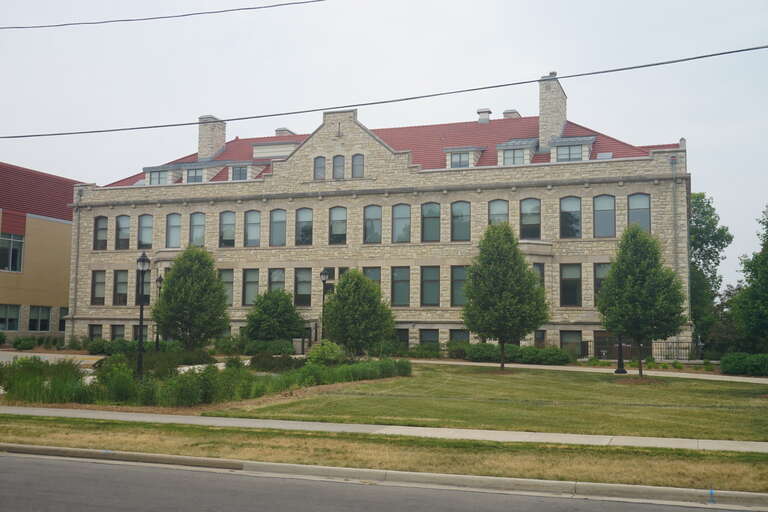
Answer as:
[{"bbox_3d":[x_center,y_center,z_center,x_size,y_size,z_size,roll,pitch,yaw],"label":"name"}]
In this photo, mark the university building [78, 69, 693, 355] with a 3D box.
[{"bbox_3d":[-0.010,-2.406,63.734,43.891,19.092,18.545,-1,-5,19],"label":"university building"}]

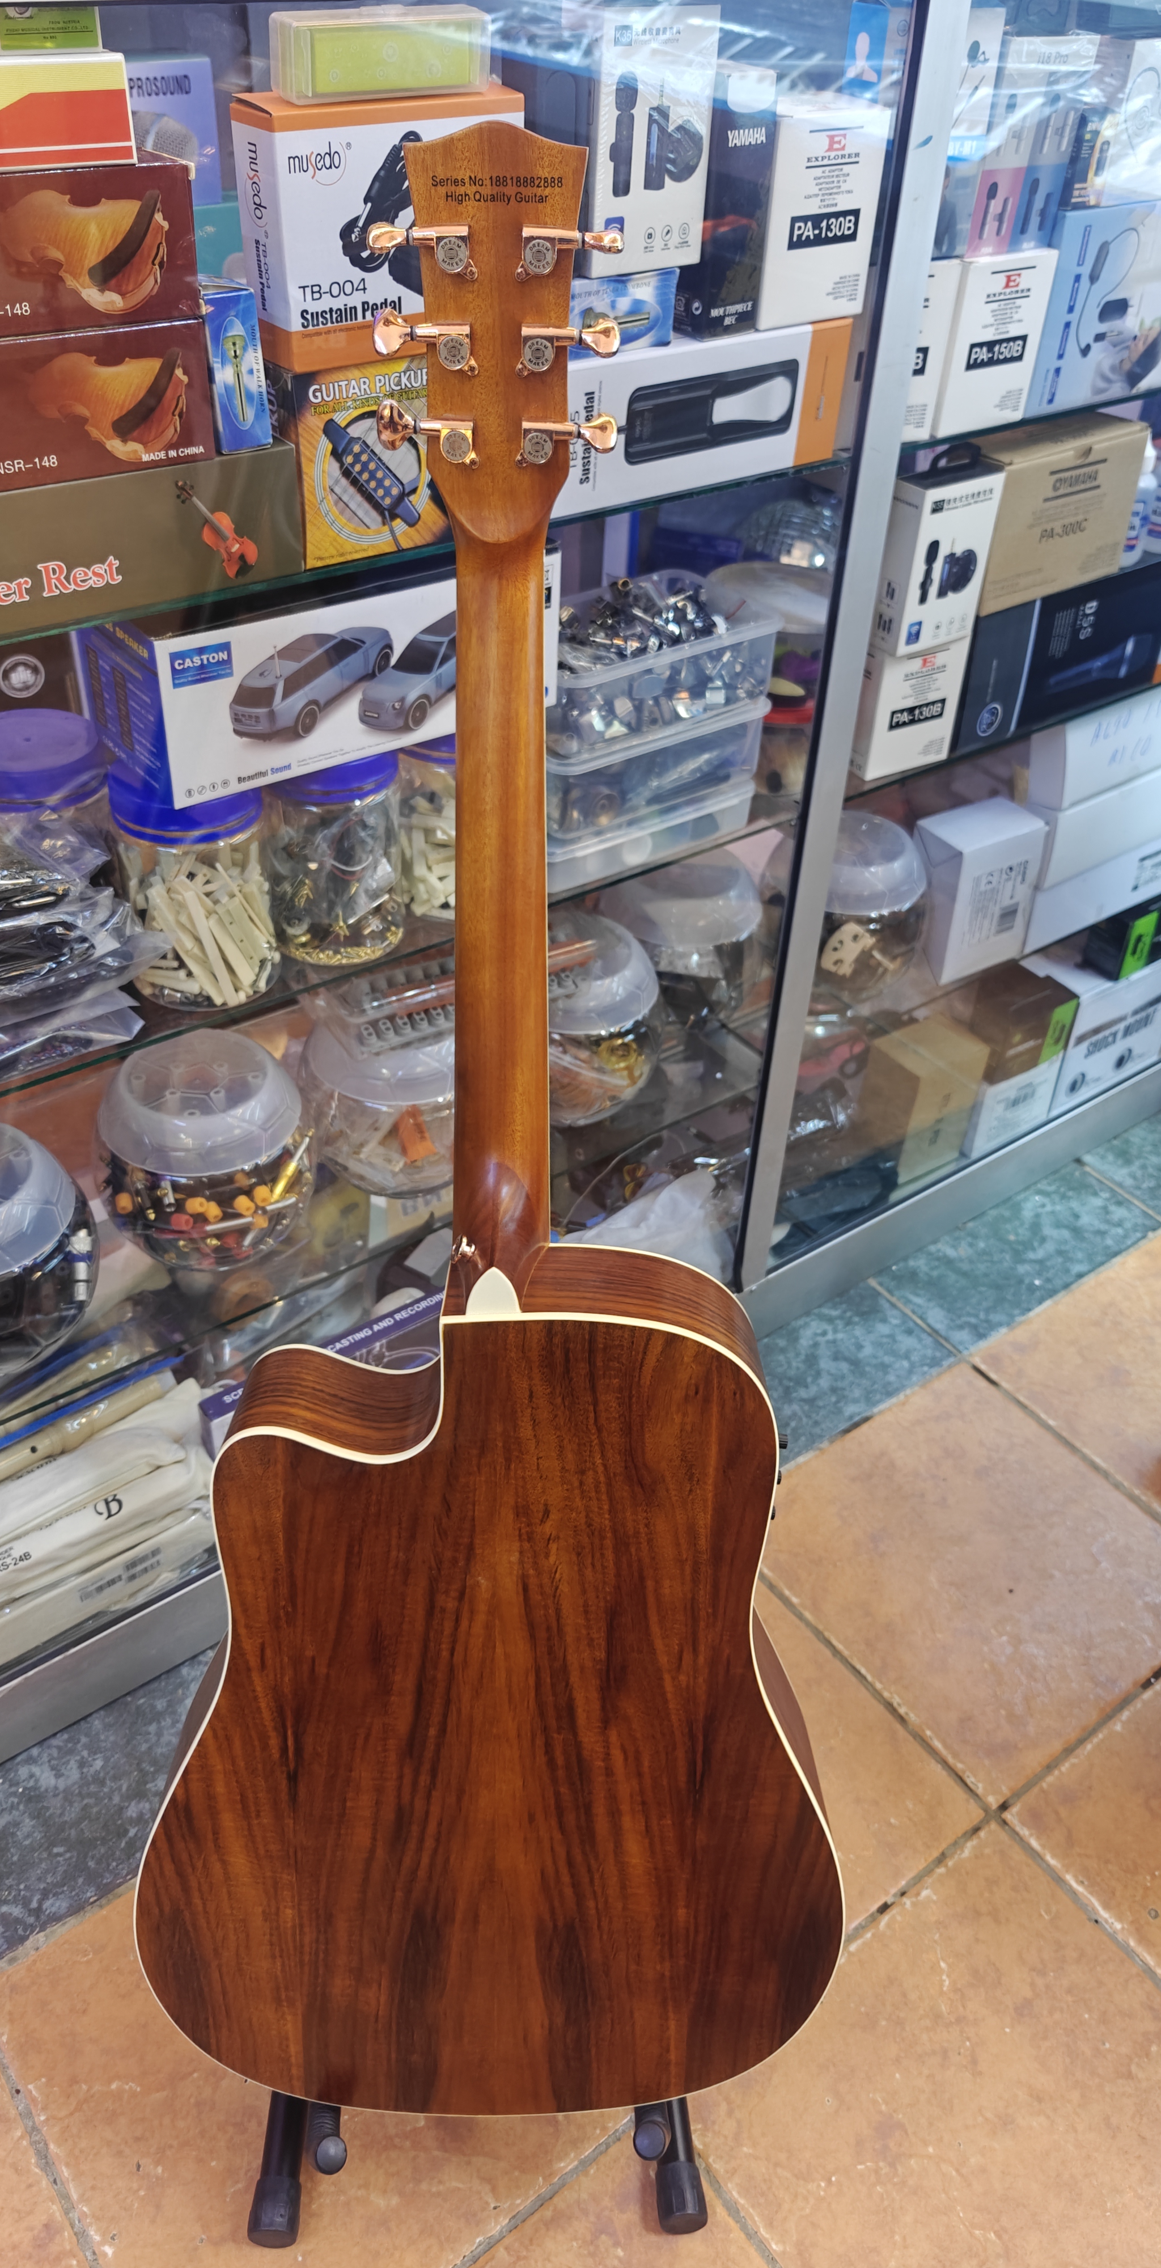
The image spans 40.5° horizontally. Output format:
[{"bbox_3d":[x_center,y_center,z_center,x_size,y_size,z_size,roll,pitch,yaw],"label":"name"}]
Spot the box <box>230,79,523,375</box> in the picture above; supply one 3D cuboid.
[{"bbox_3d":[-0.097,-0.466,0.806,0.148,0.112,0.039,-26,47,-30],"label":"box"}]

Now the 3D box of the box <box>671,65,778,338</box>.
[{"bbox_3d":[0.081,-0.569,0.964,0.044,0.137,0.044,-24,46,-29],"label":"box"}]

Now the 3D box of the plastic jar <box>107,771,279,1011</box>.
[{"bbox_3d":[-0.245,-0.163,1.006,0.095,0.147,0.095,2,39,-1],"label":"plastic jar"}]

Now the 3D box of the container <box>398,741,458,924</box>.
[{"bbox_3d":[-0.075,-0.223,1.059,0.091,0.142,0.091,2,39,-1],"label":"container"}]

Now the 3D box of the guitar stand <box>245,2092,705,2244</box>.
[{"bbox_3d":[-0.059,0.483,0.994,0.285,0.300,0.290,2,39,-2],"label":"guitar stand"}]

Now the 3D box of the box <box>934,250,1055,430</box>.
[{"bbox_3d":[0.279,-0.586,1.156,0.099,0.114,0.067,-24,46,-29],"label":"box"}]

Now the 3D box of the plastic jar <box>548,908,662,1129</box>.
[{"bbox_3d":[-0.011,-0.100,1.382,0.164,0.151,0.164,2,39,-1],"label":"plastic jar"}]

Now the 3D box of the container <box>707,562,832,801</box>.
[{"bbox_3d":[0.161,-0.372,1.284,0.122,0.154,0.122,2,39,-1],"label":"container"}]

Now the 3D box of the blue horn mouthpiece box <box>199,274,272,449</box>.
[{"bbox_3d":[-0.186,-0.403,0.826,0.027,0.073,0.031,-24,46,-29],"label":"blue horn mouthpiece box"}]

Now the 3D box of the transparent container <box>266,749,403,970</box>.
[{"bbox_3d":[-0.157,-0.191,1.003,0.087,0.145,0.087,2,39,-1],"label":"transparent container"}]

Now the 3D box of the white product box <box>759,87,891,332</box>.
[{"bbox_3d":[0.131,-0.565,0.967,0.095,0.110,0.055,-26,47,-30],"label":"white product box"}]

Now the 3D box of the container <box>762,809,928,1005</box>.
[{"bbox_3d":[0.239,-0.203,1.429,0.151,0.156,0.151,2,39,-1],"label":"container"}]

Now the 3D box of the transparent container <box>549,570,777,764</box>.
[{"bbox_3d":[0.026,-0.327,1.094,0.197,0.066,0.120,-24,46,-29],"label":"transparent container"}]

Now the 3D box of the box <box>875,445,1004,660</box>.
[{"bbox_3d":[0.267,-0.431,1.182,0.082,0.124,0.028,-23,46,-28],"label":"box"}]

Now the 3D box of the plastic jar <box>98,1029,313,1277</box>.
[{"bbox_3d":[-0.275,0.013,1.166,0.160,0.146,0.160,2,39,-1],"label":"plastic jar"}]

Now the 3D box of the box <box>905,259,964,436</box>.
[{"bbox_3d":[0.189,-0.527,1.059,0.091,0.109,0.067,-24,46,-29],"label":"box"}]

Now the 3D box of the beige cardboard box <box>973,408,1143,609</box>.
[{"bbox_3d":[0.367,-0.501,1.268,0.176,0.116,0.062,-26,47,-30],"label":"beige cardboard box"}]

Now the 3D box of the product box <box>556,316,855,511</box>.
[{"bbox_3d":[0.053,-0.478,1.031,0.260,0.090,0.075,-24,46,-29],"label":"product box"}]

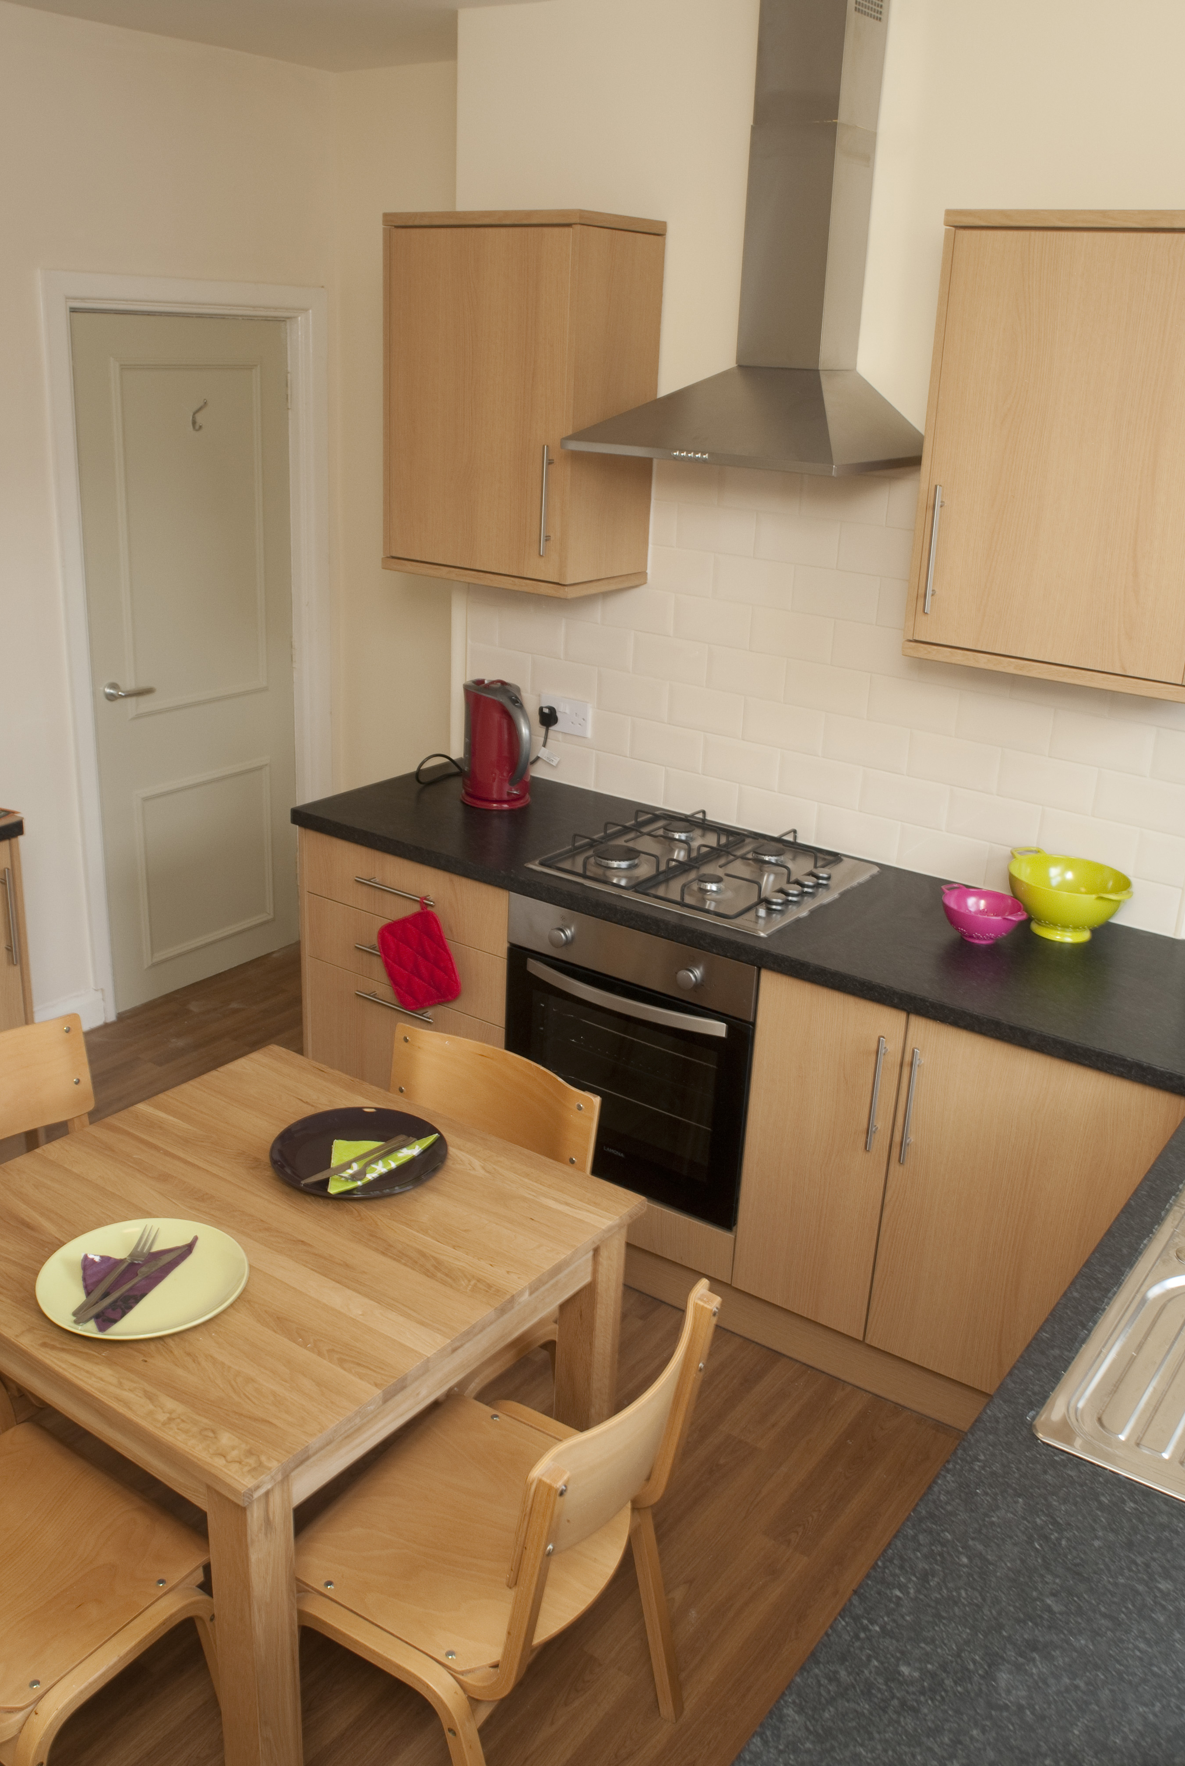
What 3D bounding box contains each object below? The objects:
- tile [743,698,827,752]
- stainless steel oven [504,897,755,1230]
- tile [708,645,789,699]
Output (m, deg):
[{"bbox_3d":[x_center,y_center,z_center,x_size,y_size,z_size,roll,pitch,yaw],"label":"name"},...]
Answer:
[{"bbox_3d":[0.424,-0.347,3.294,0.200,0.100,0.010,16,24,32],"label":"tile"},{"bbox_3d":[0.211,0.297,3.266,0.606,0.595,0.554,16,25,32],"label":"stainless steel oven"},{"bbox_3d":[0.346,-0.465,3.288,0.198,0.100,0.010,16,25,32],"label":"tile"}]

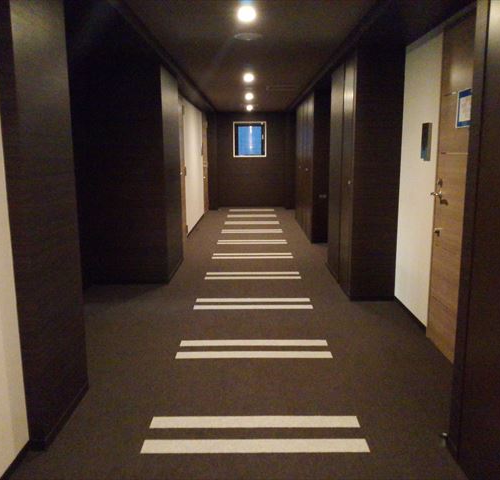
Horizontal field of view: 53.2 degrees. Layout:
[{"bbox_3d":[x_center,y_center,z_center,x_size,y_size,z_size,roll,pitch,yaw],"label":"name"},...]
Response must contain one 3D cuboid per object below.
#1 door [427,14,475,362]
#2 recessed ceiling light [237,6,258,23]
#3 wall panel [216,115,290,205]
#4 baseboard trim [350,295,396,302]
[{"bbox_3d":[1.247,-0.254,2.895,0.050,2.040,0.860,0,10,0],"label":"door"},{"bbox_3d":[-0.022,-1.527,3.372,0.130,0.050,0.130,0,10,0],"label":"recessed ceiling light"},{"bbox_3d":[0.081,-1.838,11.556,1.820,2.170,0.060,0,10,0],"label":"wall panel"},{"bbox_3d":[1.064,0.501,4.344,0.410,0.056,0.015,0,10,0],"label":"baseboard trim"}]

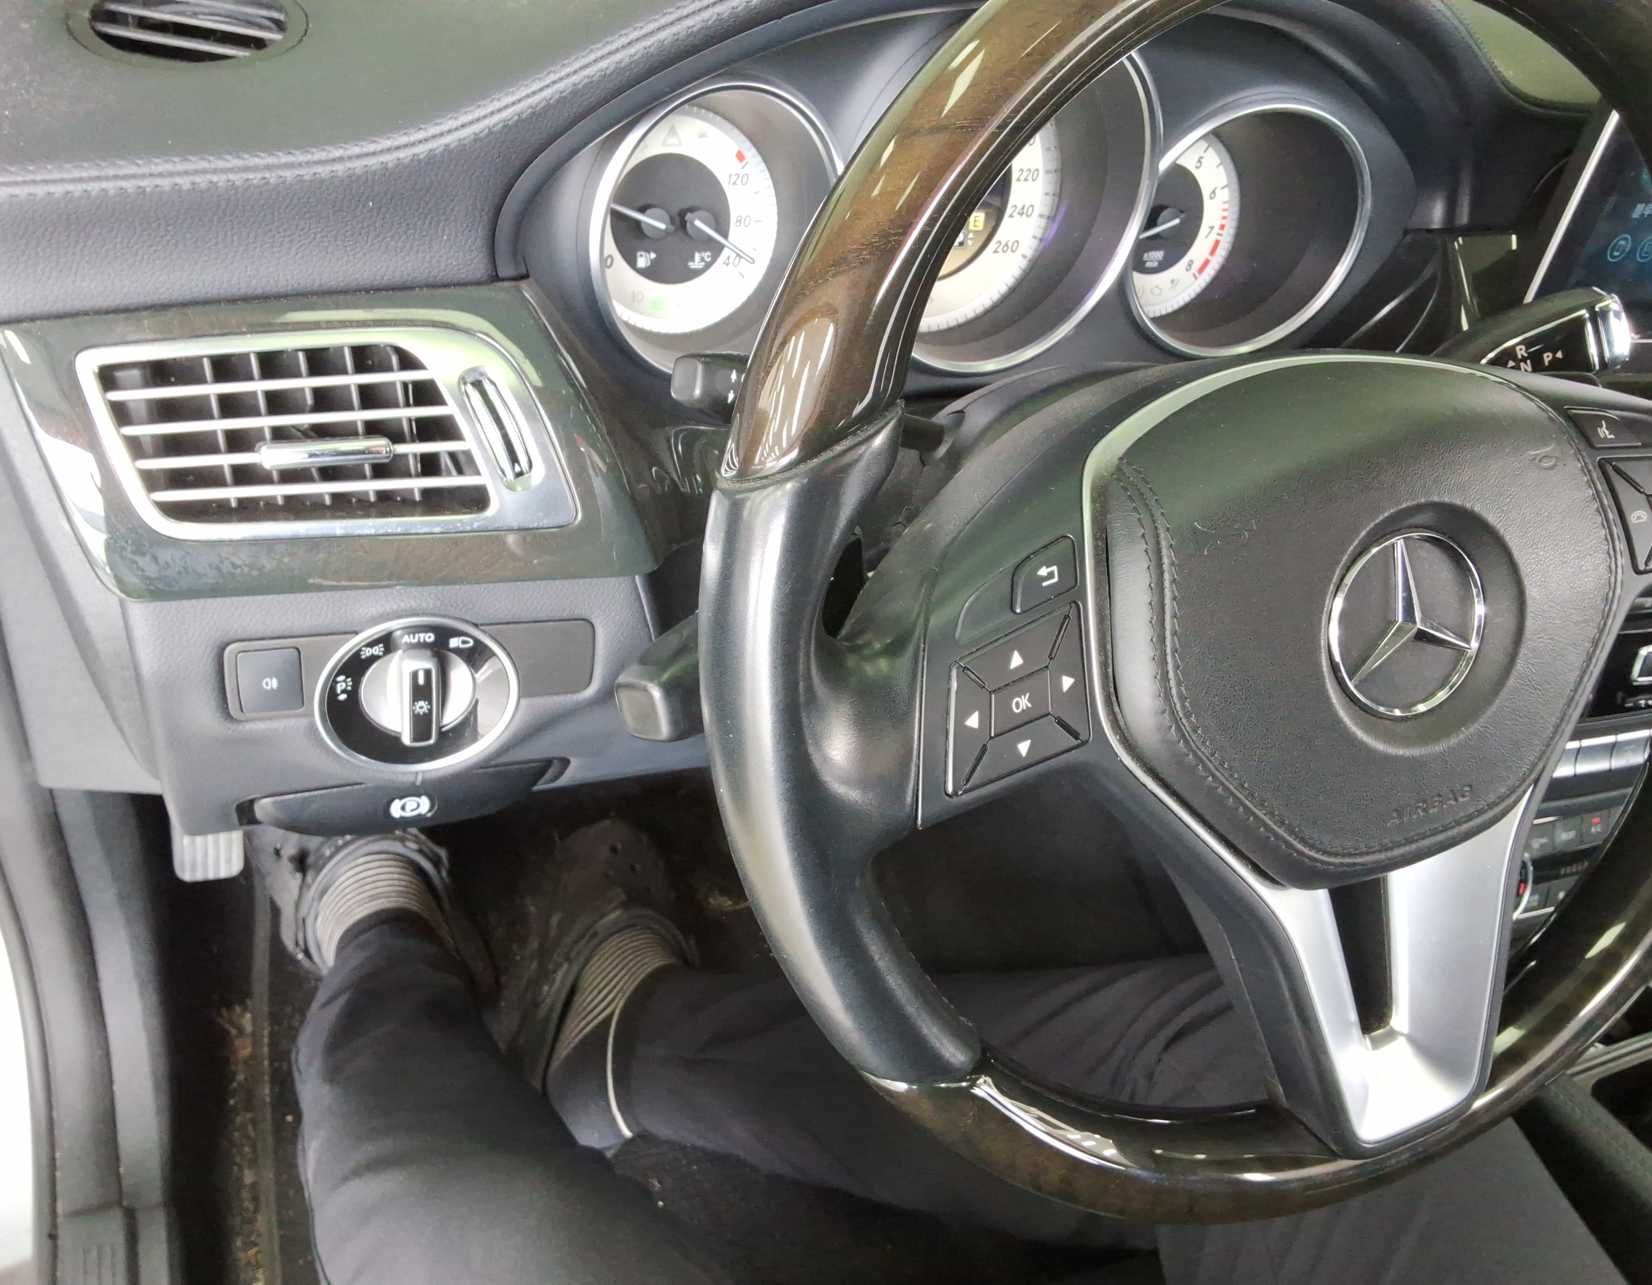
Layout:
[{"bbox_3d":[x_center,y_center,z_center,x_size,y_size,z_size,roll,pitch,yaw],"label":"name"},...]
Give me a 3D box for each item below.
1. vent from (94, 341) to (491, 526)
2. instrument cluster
[{"bbox_3d":[-0.167,-0.068,0.446,0.113,0.059,0.030,-6,28,-18],"label":"vent"},{"bbox_3d":[0.071,-0.179,0.568,0.380,0.145,0.080,-6,30,-18],"label":"instrument cluster"}]

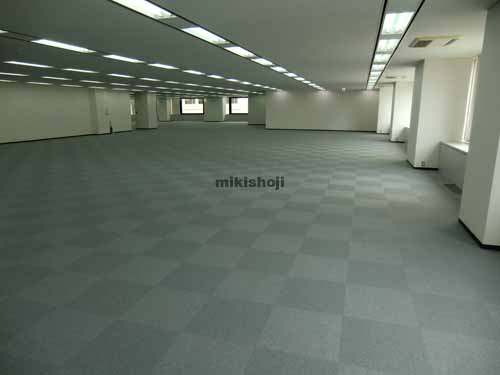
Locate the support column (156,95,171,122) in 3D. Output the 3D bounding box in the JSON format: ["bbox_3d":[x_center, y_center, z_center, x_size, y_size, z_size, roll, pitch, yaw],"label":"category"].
[{"bbox_3d":[-8.812,-7.828,35.192,1.100,2.410,0.950,4,14,17],"label":"support column"}]

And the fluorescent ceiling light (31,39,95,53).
[{"bbox_3d":[-3.015,-2.324,5.677,0.290,0.060,1.210,4,14,17],"label":"fluorescent ceiling light"}]

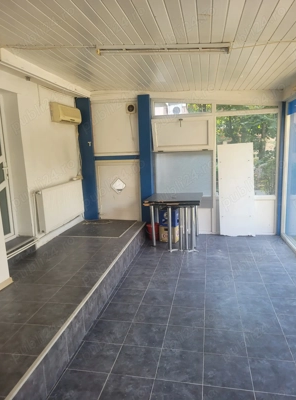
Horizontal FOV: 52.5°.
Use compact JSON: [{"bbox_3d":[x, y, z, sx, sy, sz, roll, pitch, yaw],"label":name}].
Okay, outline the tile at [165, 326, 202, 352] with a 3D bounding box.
[{"bbox_3d":[0.312,1.188,2.570,0.330,0.015,0.330,0,10,12],"label":"tile"}]

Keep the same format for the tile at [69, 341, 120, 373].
[{"bbox_3d":[-0.406,1.246,2.383,0.330,0.015,0.330,0,10,12],"label":"tile"}]

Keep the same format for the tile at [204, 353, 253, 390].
[{"bbox_3d":[0.571,1.244,2.187,0.330,0.010,0.330,0,10,12],"label":"tile"}]

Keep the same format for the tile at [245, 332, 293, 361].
[{"bbox_3d":[0.963,1.185,2.441,0.330,0.010,0.330,0,10,12],"label":"tile"}]

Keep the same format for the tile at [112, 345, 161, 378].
[{"bbox_3d":[-0.080,1.245,2.316,0.330,0.015,0.330,0,10,12],"label":"tile"}]

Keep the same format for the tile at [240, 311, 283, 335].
[{"bbox_3d":[1.030,1.130,2.756,0.330,0.015,0.330,0,10,12],"label":"tile"}]

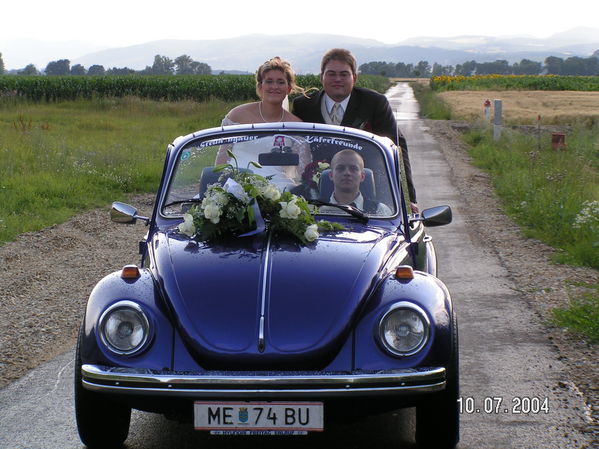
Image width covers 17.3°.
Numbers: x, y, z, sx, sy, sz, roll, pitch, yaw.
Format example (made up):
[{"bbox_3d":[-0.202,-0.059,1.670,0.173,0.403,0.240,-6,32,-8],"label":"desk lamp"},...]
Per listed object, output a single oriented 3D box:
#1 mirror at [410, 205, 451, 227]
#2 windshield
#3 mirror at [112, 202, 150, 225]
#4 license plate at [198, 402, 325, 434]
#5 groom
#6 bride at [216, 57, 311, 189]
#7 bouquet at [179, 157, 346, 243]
[{"bbox_3d":[0.621,-0.042,9.280,0.195,0.105,0.100,0,4,3],"label":"mirror"},{"bbox_3d":[-0.095,-0.239,9.320,1.100,0.460,0.090,0,-24,3],"label":"windshield"},{"bbox_3d":[-0.802,-0.052,9.360,0.190,0.105,0.100,0,4,3],"label":"mirror"},{"bbox_3d":[-0.161,0.773,7.920,0.525,0.127,0.025,0,4,3],"label":"license plate"},{"bbox_3d":[0.284,-0.209,10.580,0.650,1.420,0.580,0,4,3],"label":"groom"},{"bbox_3d":[-0.194,-0.204,10.600,0.560,1.400,0.500,0,4,3],"label":"bride"},{"bbox_3d":[-0.177,-0.096,8.970,0.740,0.370,0.380,0,4,3],"label":"bouquet"}]

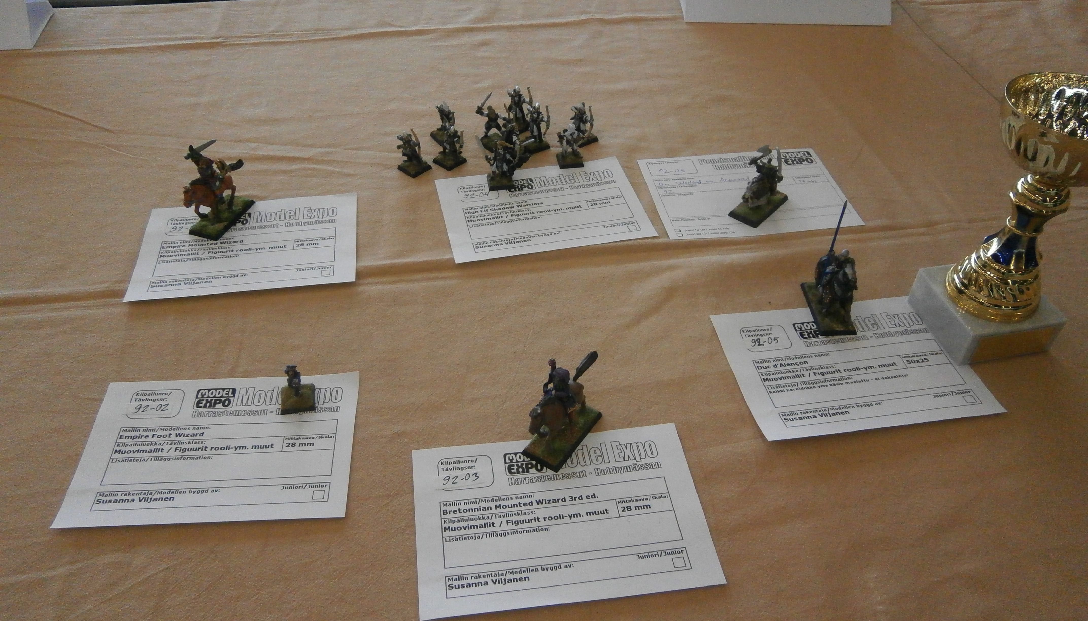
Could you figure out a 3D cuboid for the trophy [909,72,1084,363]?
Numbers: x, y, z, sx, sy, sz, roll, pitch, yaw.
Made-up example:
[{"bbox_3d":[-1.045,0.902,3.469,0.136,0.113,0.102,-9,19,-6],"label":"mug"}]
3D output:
[{"bbox_3d":[0.292,-0.048,0.492,0.089,0.162,0.089,-8,46,-10],"label":"trophy"}]

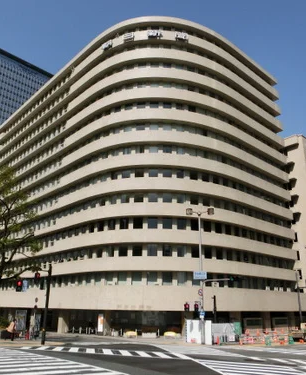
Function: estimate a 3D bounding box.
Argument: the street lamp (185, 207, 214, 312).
[{"bbox_3d":[4.063,7.059,30.177,2.500,11.083,0.550,-2,-19,7],"label":"street lamp"}]

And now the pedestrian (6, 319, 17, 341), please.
[{"bbox_3d":[-9.431,9.507,24.142,0.700,1.370,0.500,-3,-19,10],"label":"pedestrian"}]

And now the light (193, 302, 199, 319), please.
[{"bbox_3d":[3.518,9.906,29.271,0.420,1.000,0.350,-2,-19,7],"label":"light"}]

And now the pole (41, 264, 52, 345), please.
[{"bbox_3d":[-6.540,7.196,22.470,0.250,4.737,0.250,6,-19,-14],"label":"pole"}]

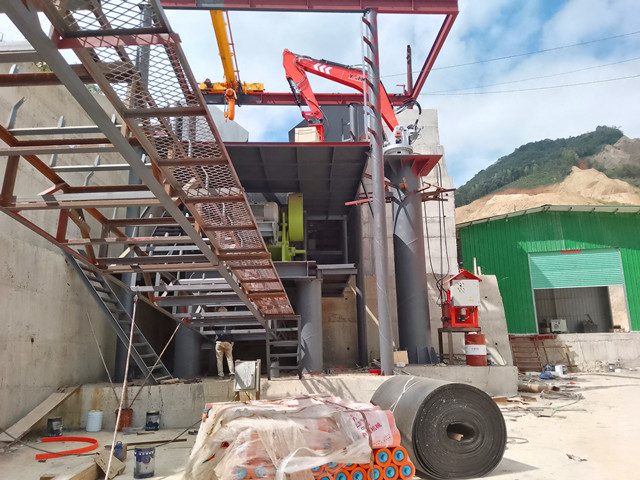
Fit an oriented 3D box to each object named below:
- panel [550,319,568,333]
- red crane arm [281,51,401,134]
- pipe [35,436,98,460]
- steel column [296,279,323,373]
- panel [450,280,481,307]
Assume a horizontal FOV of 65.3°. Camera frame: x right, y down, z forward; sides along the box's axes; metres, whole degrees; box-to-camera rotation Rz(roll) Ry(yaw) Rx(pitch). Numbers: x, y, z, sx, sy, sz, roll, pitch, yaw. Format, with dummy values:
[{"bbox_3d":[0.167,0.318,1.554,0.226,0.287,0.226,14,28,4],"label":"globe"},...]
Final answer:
[{"bbox_3d":[12.464,4.505,26.000,0.780,0.660,0.420,-5,-13,17],"label":"panel"},{"bbox_3d":[0.716,-5.161,17.507,4.043,3.434,0.500,-2,-13,3],"label":"red crane arm"},{"bbox_3d":[-4.413,3.613,8.788,0.920,0.085,1.780,5,-14,-25],"label":"pipe"},{"bbox_3d":[-0.324,2.446,14.233,0.730,2.600,0.730,-1,-12,0],"label":"steel column"},{"bbox_3d":[4.189,1.553,14.417,0.750,0.740,0.250,-1,-12,0],"label":"panel"}]

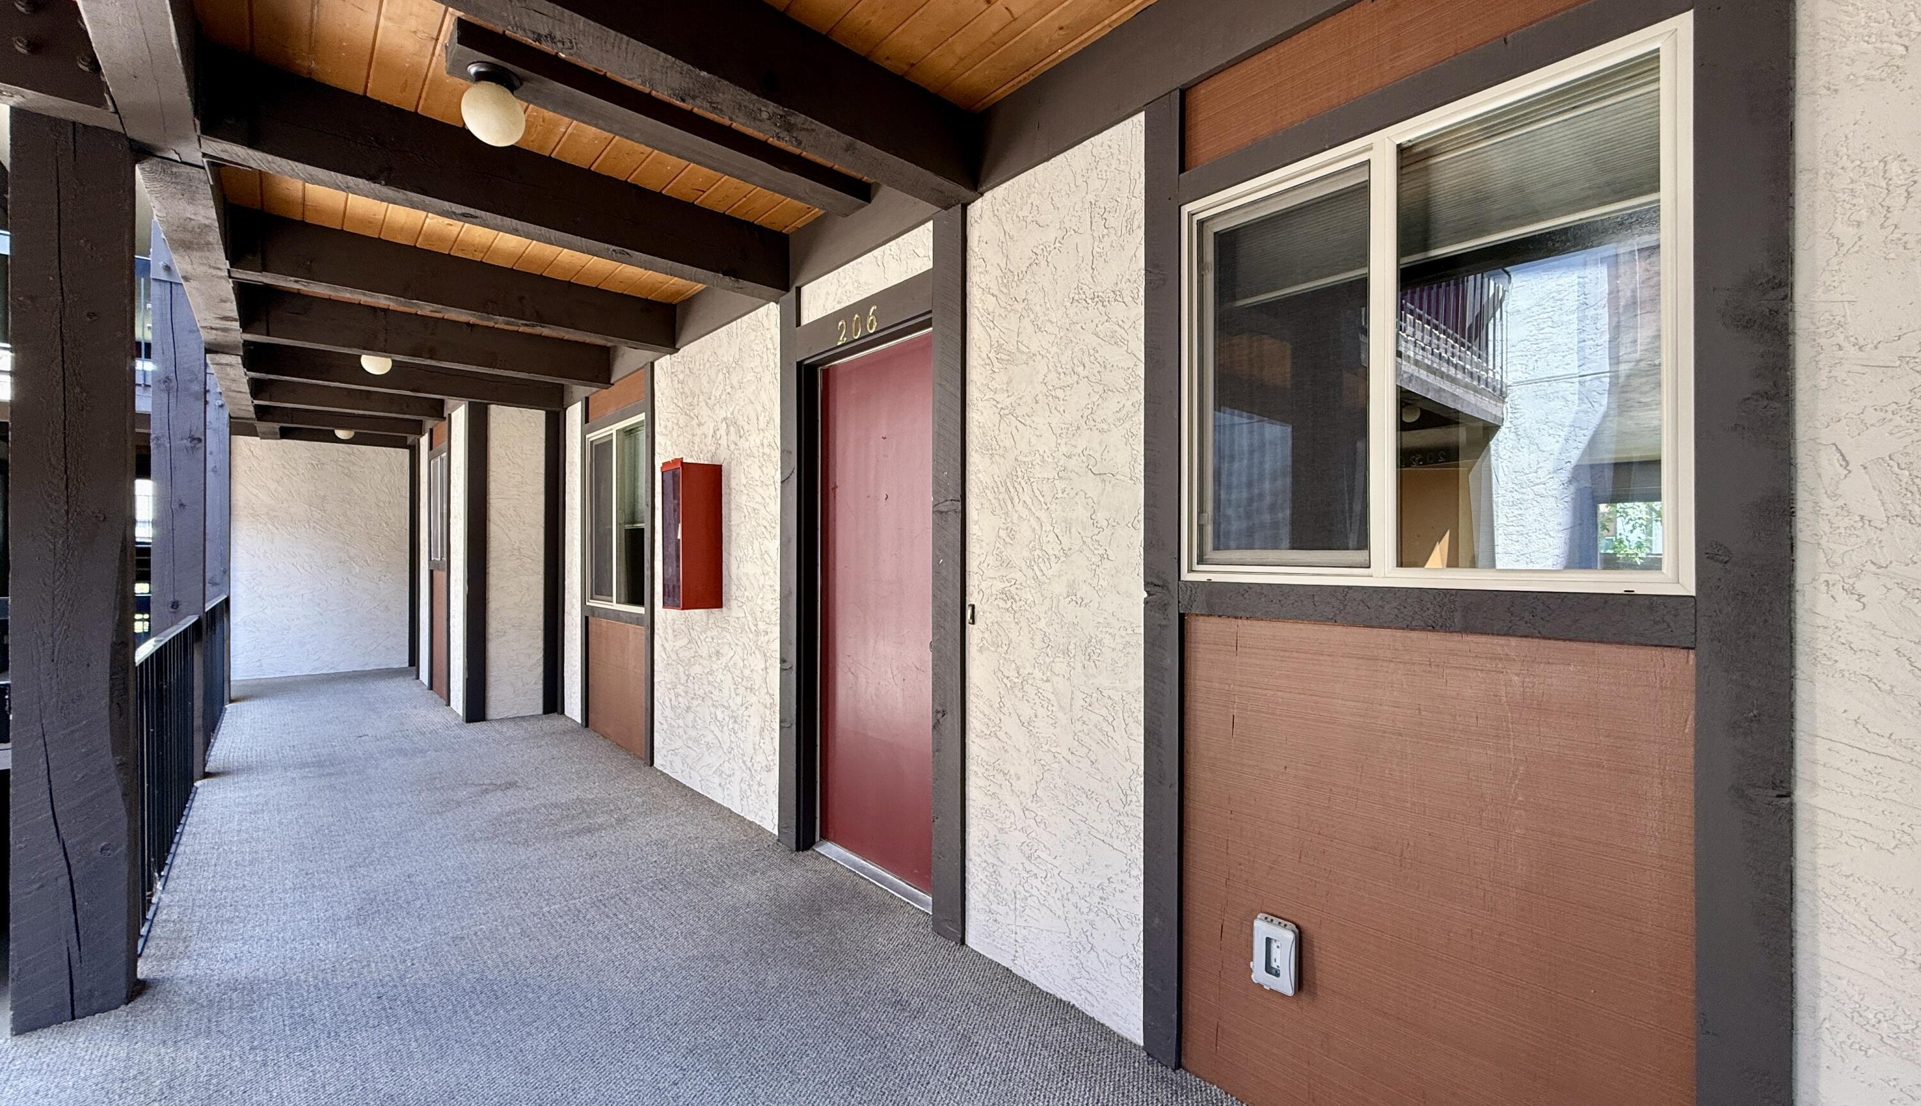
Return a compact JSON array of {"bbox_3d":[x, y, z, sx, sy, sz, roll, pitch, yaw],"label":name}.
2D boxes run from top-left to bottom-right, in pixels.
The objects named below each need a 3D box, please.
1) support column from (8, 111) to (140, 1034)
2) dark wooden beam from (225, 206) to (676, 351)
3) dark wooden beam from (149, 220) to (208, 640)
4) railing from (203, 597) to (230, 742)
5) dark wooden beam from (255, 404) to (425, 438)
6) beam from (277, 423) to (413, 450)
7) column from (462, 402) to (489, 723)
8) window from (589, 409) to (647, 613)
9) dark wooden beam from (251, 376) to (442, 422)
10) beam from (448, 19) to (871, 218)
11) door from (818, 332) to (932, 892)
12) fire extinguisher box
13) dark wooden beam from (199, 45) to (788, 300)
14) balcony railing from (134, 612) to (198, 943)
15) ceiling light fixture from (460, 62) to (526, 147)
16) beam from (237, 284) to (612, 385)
[{"bbox_3d":[-2.512,0.052,2.226,0.213,2.461,0.210,1,-1,-41],"label":"support column"},{"bbox_3d":[-2.359,-1.289,3.867,1.845,0.261,0.153,1,-1,-41],"label":"dark wooden beam"},{"bbox_3d":[-4.516,-0.269,4.502,0.227,3.124,0.204,1,-1,-41],"label":"dark wooden beam"},{"bbox_3d":[-5.442,0.810,5.691,0.060,0.900,2.000,0,0,-41],"label":"railing"},{"bbox_3d":[-5.711,-1.276,7.210,1.186,0.261,0.153,1,-1,-41],"label":"dark wooden beam"},{"bbox_3d":[-6.297,-1.235,7.947,1.120,0.240,0.150,0,0,-42],"label":"beam"},{"bbox_3d":[-3.748,0.065,6.017,0.140,2.486,0.061,1,-1,-41],"label":"column"},{"bbox_3d":[-2.276,-0.235,5.172,0.080,1.220,1.210,0,0,-42],"label":"window"},{"bbox_3d":[-4.746,-1.235,6.060,1.160,0.240,0.150,0,0,-42],"label":"dark wooden beam"},{"bbox_3d":[-0.899,-1.384,2.589,1.349,0.079,0.166,1,-1,-41],"label":"beam"},{"bbox_3d":[-0.267,0.225,3.026,0.050,2.040,0.915,0,0,-42],"label":"door"},{"bbox_3d":[-1.409,-0.085,4.084,0.215,0.752,0.261,1,-1,-41],"label":"fire extinguisher box"},{"bbox_3d":[-1.502,-1.293,2.881,1.865,0.261,0.153,1,-1,-41],"label":"dark wooden beam"},{"bbox_3d":[-3.482,0.826,3.386,0.069,0.924,2.830,1,-1,-41],"label":"balcony railing"},{"bbox_3d":[-1.227,-1.168,2.049,0.150,0.175,0.150,0,0,-42],"label":"ceiling light fixture"},{"bbox_3d":[-3.043,-1.235,4.605,1.790,0.240,0.155,0,0,-43],"label":"beam"}]

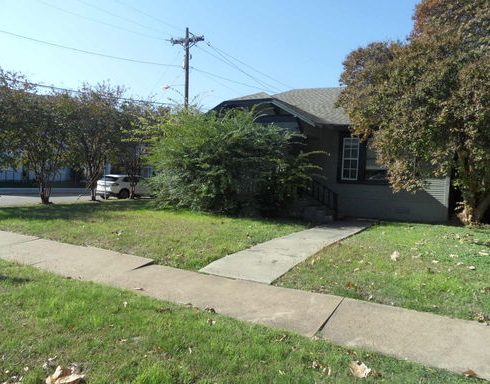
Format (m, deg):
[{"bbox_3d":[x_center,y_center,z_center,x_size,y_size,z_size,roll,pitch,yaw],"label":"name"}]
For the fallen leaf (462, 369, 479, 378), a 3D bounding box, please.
[{"bbox_3d":[1.791,1.440,2.820,0.135,0.035,0.100,4,4,34],"label":"fallen leaf"}]

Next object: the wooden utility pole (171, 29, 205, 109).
[{"bbox_3d":[-4.308,-5.803,26.116,2.500,12.253,0.500,3,3,25],"label":"wooden utility pole"}]

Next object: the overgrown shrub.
[{"bbox_3d":[-0.459,-1.144,14.644,6.100,3.950,2.800,3,3,25],"label":"overgrown shrub"}]

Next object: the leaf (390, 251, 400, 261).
[{"bbox_3d":[2.868,1.217,6.809,0.170,0.130,0.100,3,3,23],"label":"leaf"}]

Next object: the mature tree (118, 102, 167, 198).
[{"bbox_3d":[-6.040,-2.330,20.715,3.000,5.579,3.000,3,3,25],"label":"mature tree"}]

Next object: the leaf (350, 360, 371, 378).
[{"bbox_3d":[0.914,1.401,2.808,0.165,0.065,0.150,3,3,19],"label":"leaf"}]

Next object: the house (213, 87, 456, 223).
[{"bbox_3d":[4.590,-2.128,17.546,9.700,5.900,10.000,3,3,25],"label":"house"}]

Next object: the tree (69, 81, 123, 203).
[{"bbox_3d":[-7.998,-2.607,18.991,3.200,6.199,3.200,3,3,25],"label":"tree"}]

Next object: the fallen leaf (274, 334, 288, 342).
[{"bbox_3d":[0.333,1.373,3.328,0.125,0.035,0.090,2,3,7],"label":"fallen leaf"}]

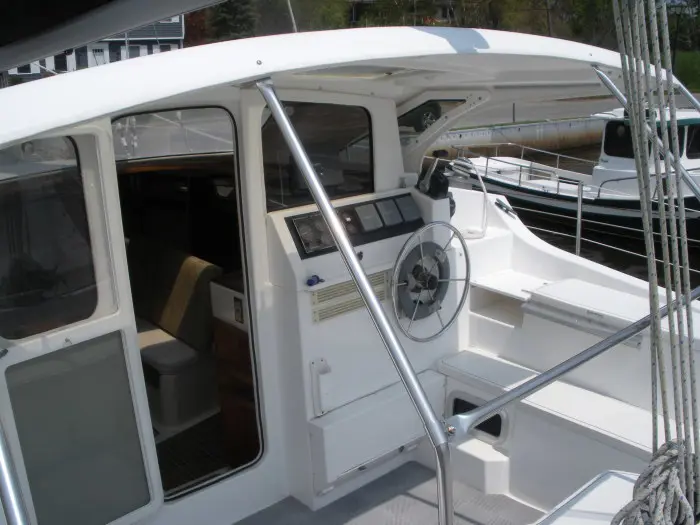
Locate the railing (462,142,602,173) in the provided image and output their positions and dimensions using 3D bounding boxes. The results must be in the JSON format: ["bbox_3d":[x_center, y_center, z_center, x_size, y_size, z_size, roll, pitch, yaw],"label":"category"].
[{"bbox_3d":[3.341,-1.856,13.308,1.000,0.470,2.400,-14,19,-37],"label":"railing"}]

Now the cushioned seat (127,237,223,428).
[{"bbox_3d":[-1.259,0.425,4.718,0.460,0.920,1.100,-14,19,-37],"label":"cushioned seat"}]

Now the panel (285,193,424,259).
[{"bbox_3d":[0.037,-0.178,3.331,0.745,0.193,0.050,-14,-18,-37],"label":"panel"}]

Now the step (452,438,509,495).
[{"bbox_3d":[0.631,0.971,3.428,0.120,0.168,0.235,-14,19,-37],"label":"step"}]

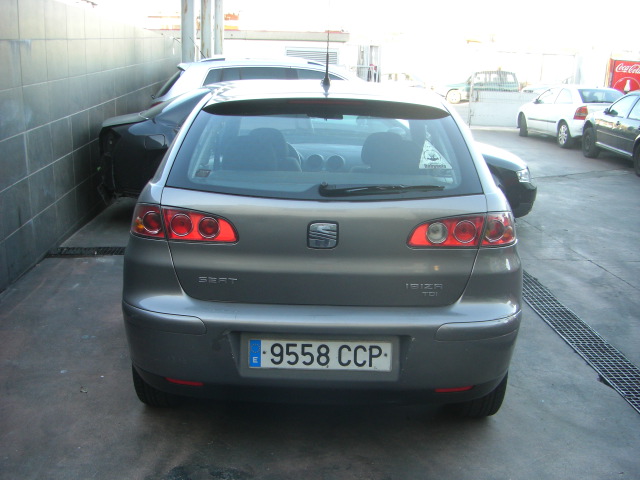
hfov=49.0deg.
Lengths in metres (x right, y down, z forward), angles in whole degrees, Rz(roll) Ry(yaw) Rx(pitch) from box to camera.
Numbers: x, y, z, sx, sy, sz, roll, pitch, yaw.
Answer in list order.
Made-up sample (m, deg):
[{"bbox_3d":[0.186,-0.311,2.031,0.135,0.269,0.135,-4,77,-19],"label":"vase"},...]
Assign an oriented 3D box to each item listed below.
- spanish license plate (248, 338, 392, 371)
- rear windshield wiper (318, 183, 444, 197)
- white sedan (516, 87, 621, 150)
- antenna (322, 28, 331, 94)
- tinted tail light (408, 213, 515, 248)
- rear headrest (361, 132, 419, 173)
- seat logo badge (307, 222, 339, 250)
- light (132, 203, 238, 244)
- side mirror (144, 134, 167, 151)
[{"bbox_3d":[0.003,0.426,2.585,0.520,0.110,0.020,2,16,0],"label":"spanish license plate"},{"bbox_3d":[0.230,-0.189,2.630,0.475,0.055,0.070,2,16,0],"label":"rear windshield wiper"},{"bbox_3d":[6.270,-3.050,17.200,1.710,1.430,4.150,1,14,-5],"label":"white sedan"},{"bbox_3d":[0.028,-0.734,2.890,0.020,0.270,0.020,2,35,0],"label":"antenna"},{"bbox_3d":[0.538,-0.030,2.645,0.440,0.130,0.140,0,16,-7],"label":"tinted tail light"},{"bbox_3d":[0.351,-0.442,3.550,0.280,0.200,0.120,2,16,0],"label":"rear headrest"},{"bbox_3d":[0.014,-0.017,2.590,0.114,0.105,0.020,2,16,0],"label":"seat logo badge"},{"bbox_3d":[-0.512,-0.068,2.645,0.440,0.130,0.140,4,16,7],"label":"light"},{"bbox_3d":[-1.580,-0.937,6.750,0.210,0.165,0.100,2,16,0],"label":"side mirror"}]

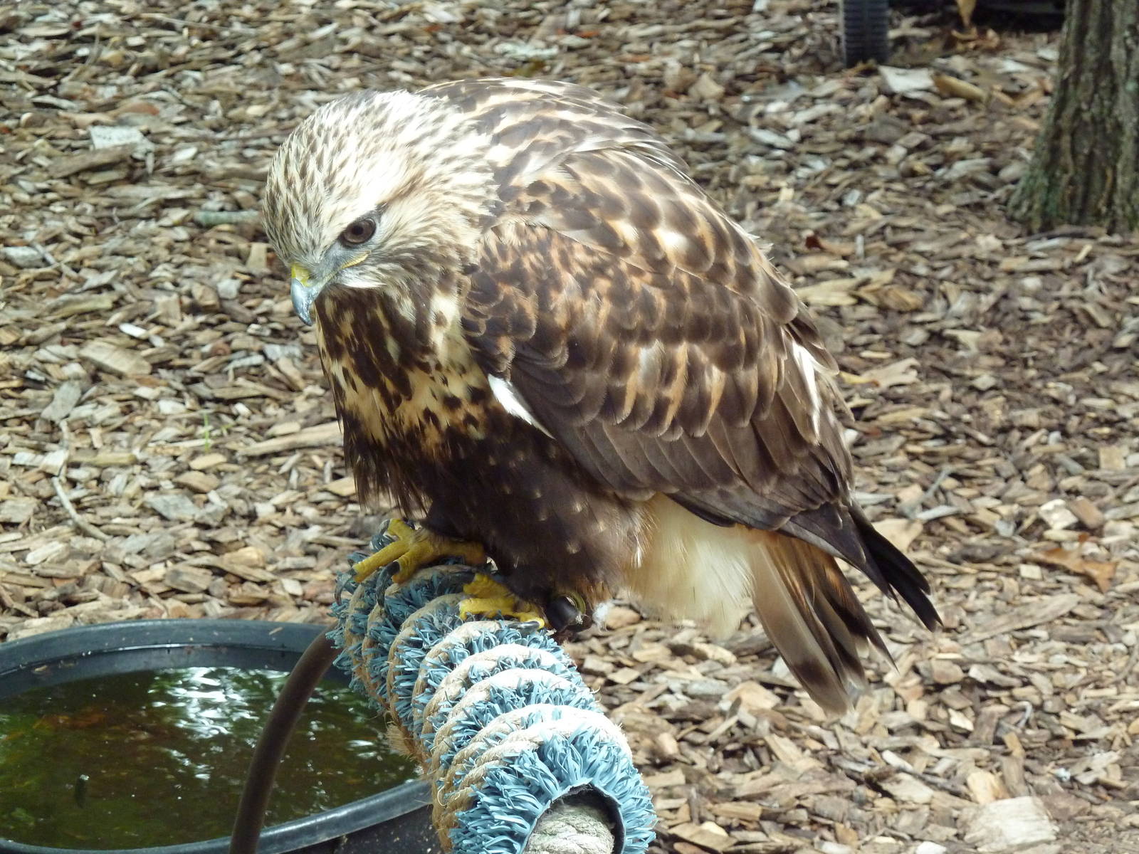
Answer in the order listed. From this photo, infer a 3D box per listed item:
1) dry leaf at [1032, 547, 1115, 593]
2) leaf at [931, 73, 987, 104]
[{"bbox_3d":[0.384,0.109,3.680,0.078,0.018,0.045,12,24,30],"label":"dry leaf"},{"bbox_3d":[0.390,-0.338,4.830,0.062,0.018,0.022,13,25,32],"label":"leaf"}]

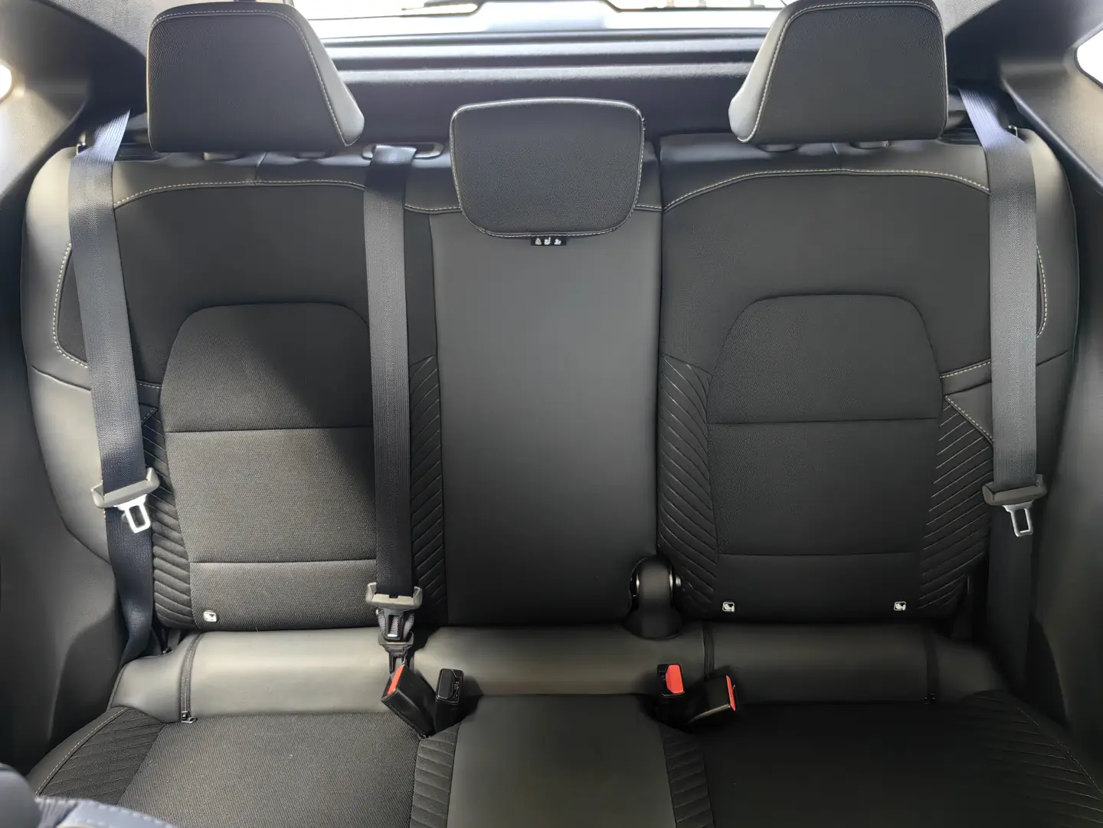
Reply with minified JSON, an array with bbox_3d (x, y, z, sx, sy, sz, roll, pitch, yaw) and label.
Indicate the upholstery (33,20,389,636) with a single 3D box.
[{"bbox_3d":[-0.413,-0.100,1.133,0.425,0.777,0.195,-1,14,0],"label":"upholstery"}]

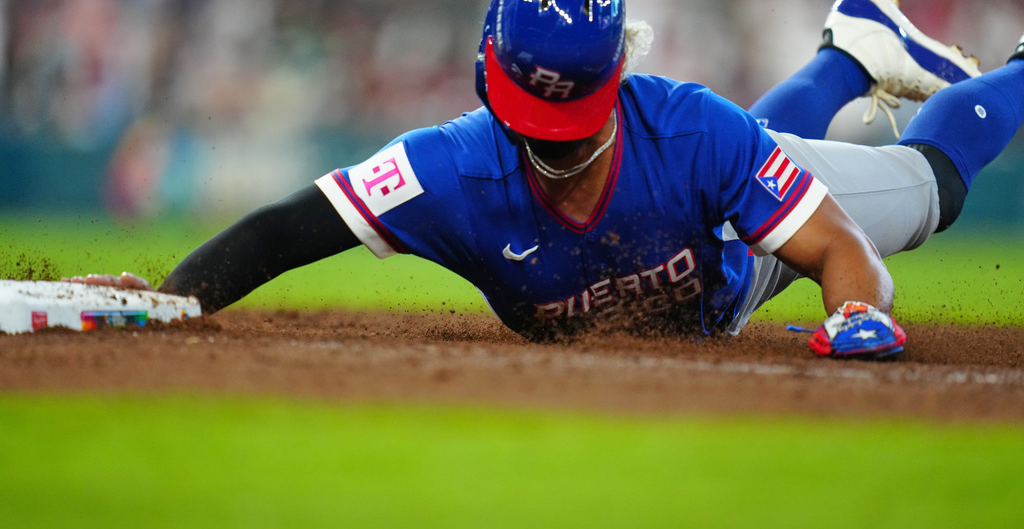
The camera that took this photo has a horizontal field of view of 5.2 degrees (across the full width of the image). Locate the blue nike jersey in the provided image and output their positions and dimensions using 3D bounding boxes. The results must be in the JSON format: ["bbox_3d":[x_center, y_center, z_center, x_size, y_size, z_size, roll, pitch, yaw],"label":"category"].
[{"bbox_3d":[0.139,-0.091,18.220,0.800,0.370,0.600,-7,-31,18],"label":"blue nike jersey"}]

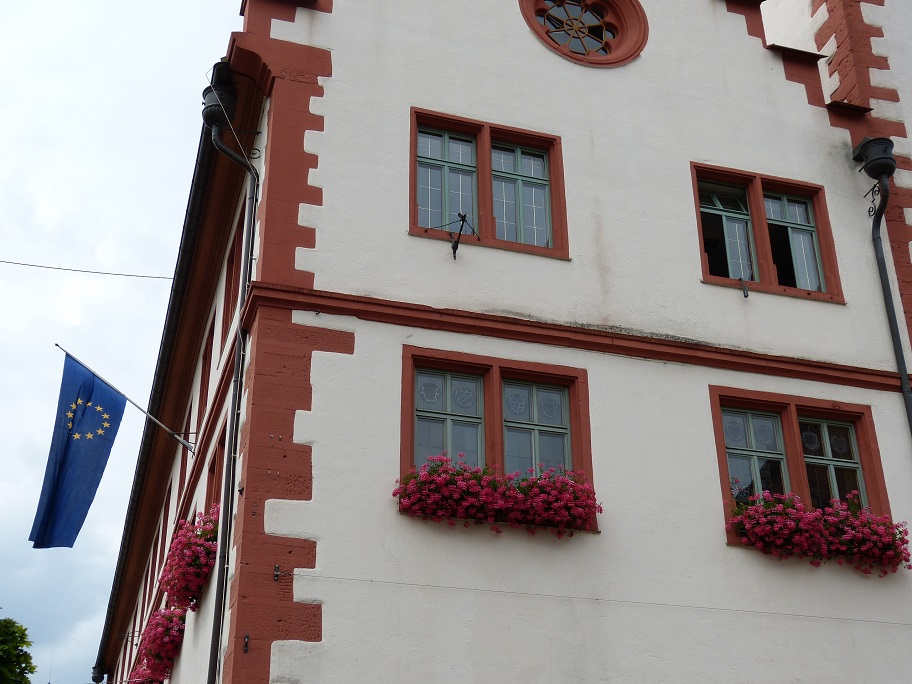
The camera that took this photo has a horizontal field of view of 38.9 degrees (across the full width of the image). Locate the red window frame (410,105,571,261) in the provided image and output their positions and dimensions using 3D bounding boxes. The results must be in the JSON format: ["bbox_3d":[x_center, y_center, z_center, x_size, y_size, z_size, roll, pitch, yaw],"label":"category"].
[{"bbox_3d":[0.339,-1.739,14.626,1.842,1.701,0.250,8,-29,-16],"label":"red window frame"}]

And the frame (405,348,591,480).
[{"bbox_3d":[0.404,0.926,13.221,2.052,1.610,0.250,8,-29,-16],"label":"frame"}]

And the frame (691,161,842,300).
[{"bbox_3d":[3.688,-1.260,15.561,1.852,1.694,0.250,8,-29,-16],"label":"frame"}]

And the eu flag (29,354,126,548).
[{"bbox_3d":[-4.974,1.443,17.170,0.980,2.799,0.350,8,-29,-16],"label":"eu flag"}]

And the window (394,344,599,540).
[{"bbox_3d":[0.411,1.016,13.151,2.052,1.836,0.250,8,-29,-16],"label":"window"}]

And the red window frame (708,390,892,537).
[{"bbox_3d":[3.739,1.473,14.114,2.059,1.851,0.250,8,-29,-16],"label":"red window frame"}]

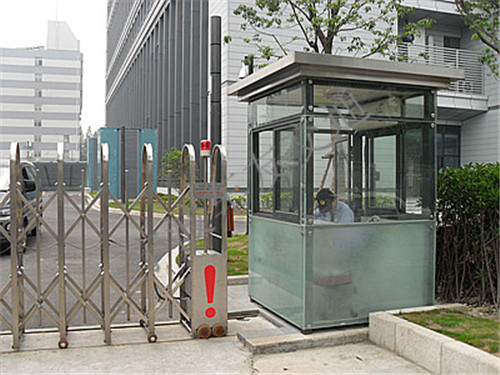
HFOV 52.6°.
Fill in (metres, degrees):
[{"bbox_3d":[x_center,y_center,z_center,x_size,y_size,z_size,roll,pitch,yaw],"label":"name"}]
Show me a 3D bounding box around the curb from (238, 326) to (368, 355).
[{"bbox_3d":[0.524,1.375,4.618,1.190,0.085,0.360,0,1,-20],"label":"curb"}]

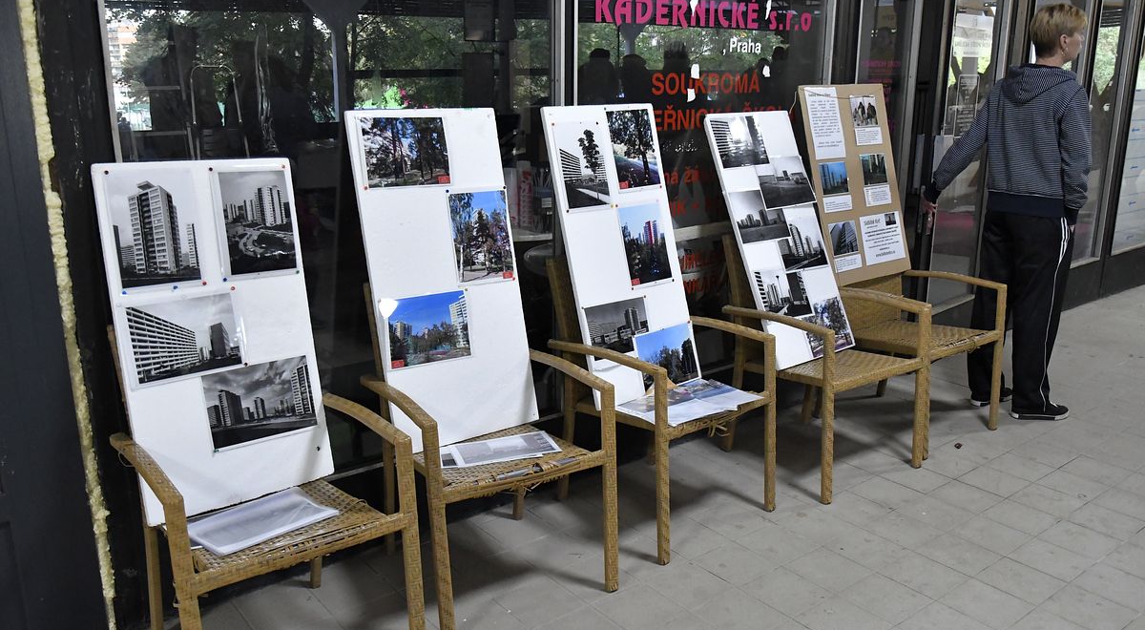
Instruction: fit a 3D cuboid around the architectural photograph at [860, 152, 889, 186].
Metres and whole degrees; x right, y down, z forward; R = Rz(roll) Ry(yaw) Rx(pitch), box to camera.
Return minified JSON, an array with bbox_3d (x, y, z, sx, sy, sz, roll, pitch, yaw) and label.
[{"bbox_3d":[1.334,-0.642,3.930,0.190,0.133,0.004,-12,2,-38],"label":"architectural photograph"}]

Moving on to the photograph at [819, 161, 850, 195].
[{"bbox_3d":[1.097,-0.569,3.729,0.180,0.136,0.006,-11,3,-37],"label":"photograph"}]

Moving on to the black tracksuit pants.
[{"bbox_3d":[2.000,-0.044,4.022,0.270,0.940,0.420,-4,15,-15],"label":"black tracksuit pants"}]

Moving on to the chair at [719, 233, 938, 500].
[{"bbox_3d":[0.986,0.152,3.486,0.574,0.890,0.600,-10,17,-32],"label":"chair"}]

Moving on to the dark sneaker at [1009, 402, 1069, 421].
[{"bbox_3d":[2.101,0.408,4.005,0.262,0.100,0.100,0,15,0],"label":"dark sneaker"}]

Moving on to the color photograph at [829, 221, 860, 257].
[{"bbox_3d":[1.143,-0.320,3.742,0.180,0.136,0.006,-11,3,-37],"label":"color photograph"}]

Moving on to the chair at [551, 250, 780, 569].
[{"bbox_3d":[0.301,0.255,3.067,0.575,0.880,0.640,-12,19,-39],"label":"chair"}]

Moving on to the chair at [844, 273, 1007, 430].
[{"bbox_3d":[1.457,0.056,3.845,0.574,0.890,0.600,-12,18,-37],"label":"chair"}]

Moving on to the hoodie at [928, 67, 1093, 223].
[{"bbox_3d":[1.935,-0.748,3.906,0.330,0.680,0.700,-6,16,-22],"label":"hoodie"}]

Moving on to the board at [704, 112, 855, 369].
[{"bbox_3d":[0.822,-0.317,3.524,0.492,1.004,0.030,-12,-5,-38],"label":"board"}]

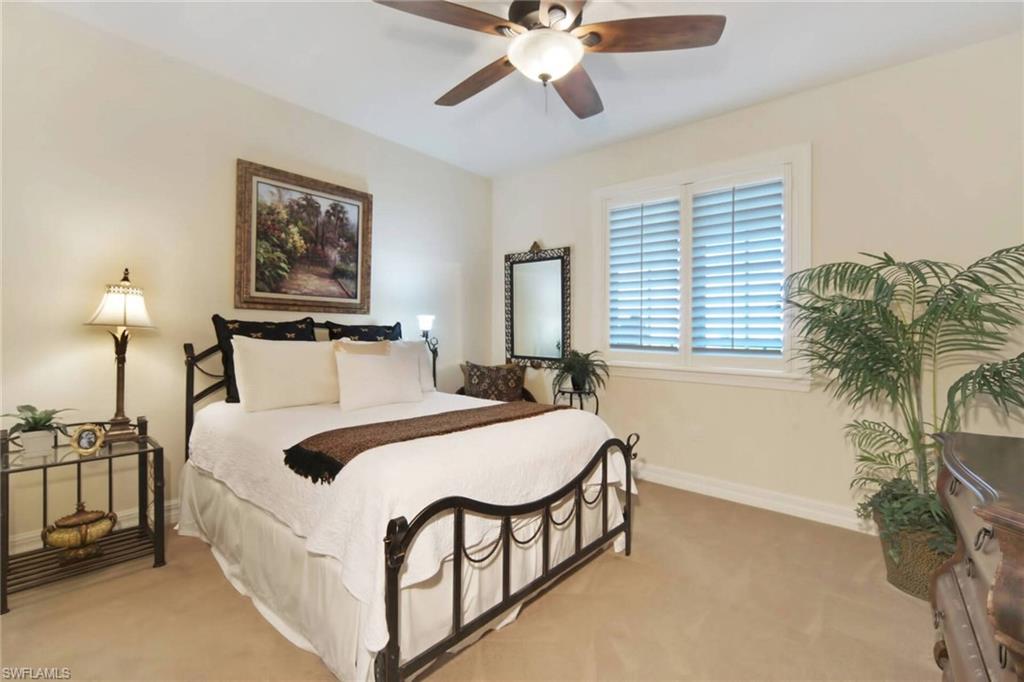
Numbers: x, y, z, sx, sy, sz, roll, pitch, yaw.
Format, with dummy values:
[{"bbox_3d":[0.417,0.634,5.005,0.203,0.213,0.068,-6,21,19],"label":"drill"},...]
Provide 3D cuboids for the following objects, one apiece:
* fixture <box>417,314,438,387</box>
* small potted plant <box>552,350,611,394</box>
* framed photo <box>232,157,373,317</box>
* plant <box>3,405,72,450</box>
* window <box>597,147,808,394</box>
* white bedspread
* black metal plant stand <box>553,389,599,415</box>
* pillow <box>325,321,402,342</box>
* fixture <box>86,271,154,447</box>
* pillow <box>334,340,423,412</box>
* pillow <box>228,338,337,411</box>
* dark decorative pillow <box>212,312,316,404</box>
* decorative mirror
[{"bbox_3d":[-0.764,0.086,4.112,0.180,0.610,0.180,2,1,42],"label":"fixture"},{"bbox_3d":[0.585,0.252,3.827,0.450,0.370,0.420,1,1,0],"label":"small potted plant"},{"bbox_3d":[-1.464,-0.706,3.367,0.050,0.976,1.000,5,4,41],"label":"framed photo"},{"bbox_3d":[-2.173,0.405,2.084,0.210,0.220,0.240,2,1,42],"label":"plant"},{"bbox_3d":[1.347,-0.499,3.502,1.581,1.605,0.100,2,2,41],"label":"window"},{"bbox_3d":[-0.643,0.645,2.691,2.148,0.507,1.735,2,1,42],"label":"white bedspread"},{"bbox_3d":[0.538,0.773,3.816,0.390,0.729,0.390,2,2,41],"label":"black metal plant stand"},{"bbox_3d":[-1.051,0.125,3.372,0.160,0.500,0.620,-15,-9,40],"label":"pillow"},{"bbox_3d":[-2.096,0.068,2.431,0.360,0.926,0.360,2,2,41],"label":"fixture"},{"bbox_3d":[-0.870,0.234,3.006,0.160,0.420,0.600,-27,-17,39],"label":"pillow"},{"bbox_3d":[-1.329,0.186,2.829,0.180,0.460,0.670,-21,-13,39],"label":"pillow"},{"bbox_3d":[-1.633,0.117,3.086,0.170,0.550,0.640,-14,-9,41],"label":"dark decorative pillow"},{"bbox_3d":[0.219,-0.362,4.467,0.790,1.235,0.040,2,2,41],"label":"decorative mirror"}]

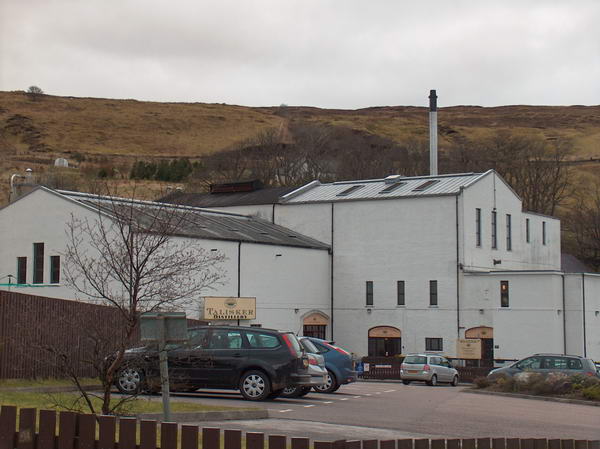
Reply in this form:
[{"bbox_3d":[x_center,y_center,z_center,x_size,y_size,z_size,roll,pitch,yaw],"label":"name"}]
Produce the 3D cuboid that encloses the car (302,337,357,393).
[{"bbox_3d":[-0.605,3.787,34.100,4.340,1.490,1.840,1,-6,7],"label":"car"}]

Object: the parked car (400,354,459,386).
[{"bbox_3d":[7.083,7.840,67.000,1.800,1.640,4.450,-2,-7,31],"label":"parked car"}]

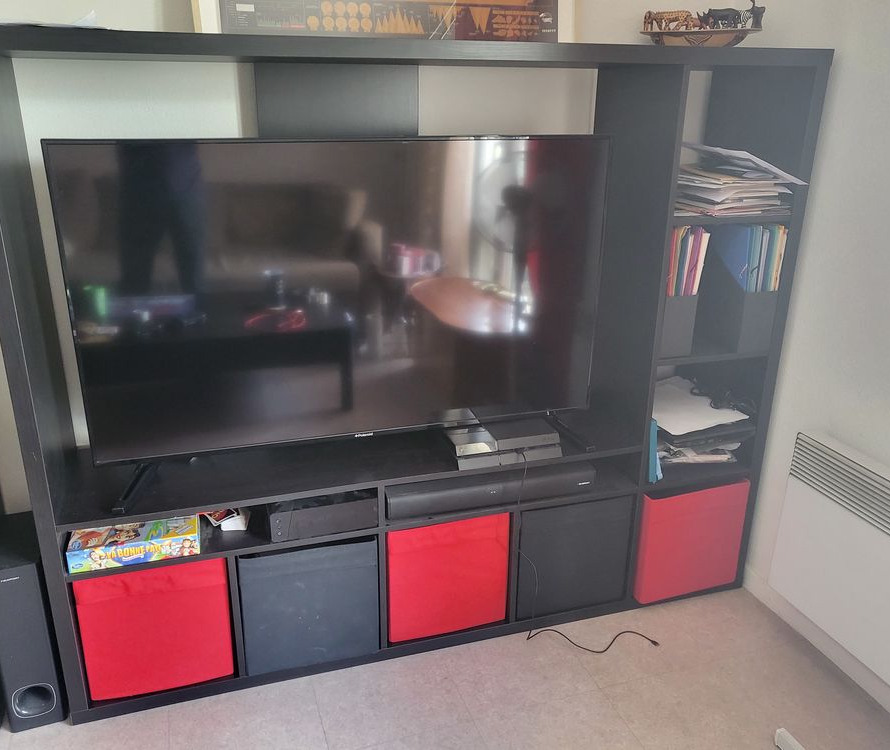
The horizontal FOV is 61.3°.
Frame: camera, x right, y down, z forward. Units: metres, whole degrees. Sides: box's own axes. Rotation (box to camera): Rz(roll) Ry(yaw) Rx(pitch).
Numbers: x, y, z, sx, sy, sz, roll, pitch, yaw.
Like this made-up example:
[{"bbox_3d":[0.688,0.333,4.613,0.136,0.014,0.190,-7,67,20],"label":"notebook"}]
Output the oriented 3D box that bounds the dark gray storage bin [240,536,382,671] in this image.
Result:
[{"bbox_3d":[-0.376,0.504,1.997,0.328,0.330,0.375,-6,21,-16],"label":"dark gray storage bin"}]

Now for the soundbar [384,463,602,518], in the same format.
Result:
[{"bbox_3d":[0.117,0.286,1.937,0.560,0.072,0.090,-5,21,-15],"label":"soundbar"}]

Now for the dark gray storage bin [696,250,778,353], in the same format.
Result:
[{"bbox_3d":[0.773,-0.243,2.046,0.100,0.300,0.260,-6,21,-16],"label":"dark gray storage bin"}]

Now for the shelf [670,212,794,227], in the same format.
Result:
[{"bbox_3d":[0.645,-0.439,1.995,0.340,0.020,0.380,-6,21,-16],"label":"shelf"}]

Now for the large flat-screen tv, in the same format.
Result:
[{"bbox_3d":[-0.206,-0.195,1.788,1.243,0.710,0.070,-6,21,-16],"label":"large flat-screen tv"}]

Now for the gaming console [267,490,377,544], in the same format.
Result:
[{"bbox_3d":[-0.315,0.302,1.869,0.252,0.077,0.230,-6,21,-16],"label":"gaming console"}]

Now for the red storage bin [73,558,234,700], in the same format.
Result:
[{"bbox_3d":[-0.716,0.530,1.909,0.328,0.330,0.375,-6,21,-16],"label":"red storage bin"}]

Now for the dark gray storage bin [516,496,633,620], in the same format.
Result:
[{"bbox_3d":[0.297,0.436,2.200,0.330,0.333,0.375,-6,21,-16],"label":"dark gray storage bin"}]

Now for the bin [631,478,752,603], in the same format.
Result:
[{"bbox_3d":[0.644,0.413,2.267,0.328,0.333,0.375,-6,21,-16],"label":"bin"}]

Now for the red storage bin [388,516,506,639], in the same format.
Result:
[{"bbox_3d":[-0.044,0.467,2.109,0.328,0.330,0.375,-6,21,-16],"label":"red storage bin"}]

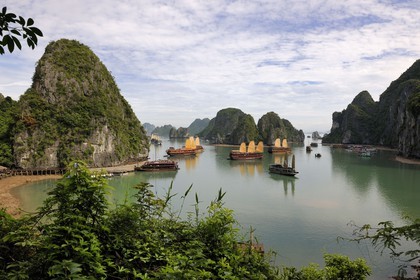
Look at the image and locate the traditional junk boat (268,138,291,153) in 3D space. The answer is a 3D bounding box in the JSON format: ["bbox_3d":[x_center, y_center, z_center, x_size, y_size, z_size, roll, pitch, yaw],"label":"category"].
[{"bbox_3d":[85.550,6.560,342.980,29.000,17.000,7.800,0,2,-18],"label":"traditional junk boat"}]

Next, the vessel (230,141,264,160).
[{"bbox_3d":[34.530,8.750,258.980,30.500,17.000,7.800,0,2,-12],"label":"vessel"}]

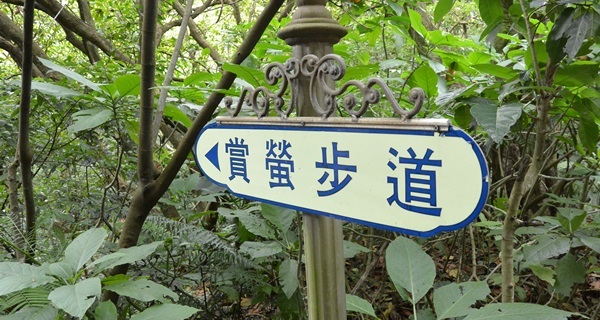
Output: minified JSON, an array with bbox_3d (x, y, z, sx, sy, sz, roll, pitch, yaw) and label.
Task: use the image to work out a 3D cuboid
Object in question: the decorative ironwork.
[{"bbox_3d":[0.007,-0.161,1.011,0.022,0.139,0.607,-13,14,-44],"label":"decorative ironwork"}]

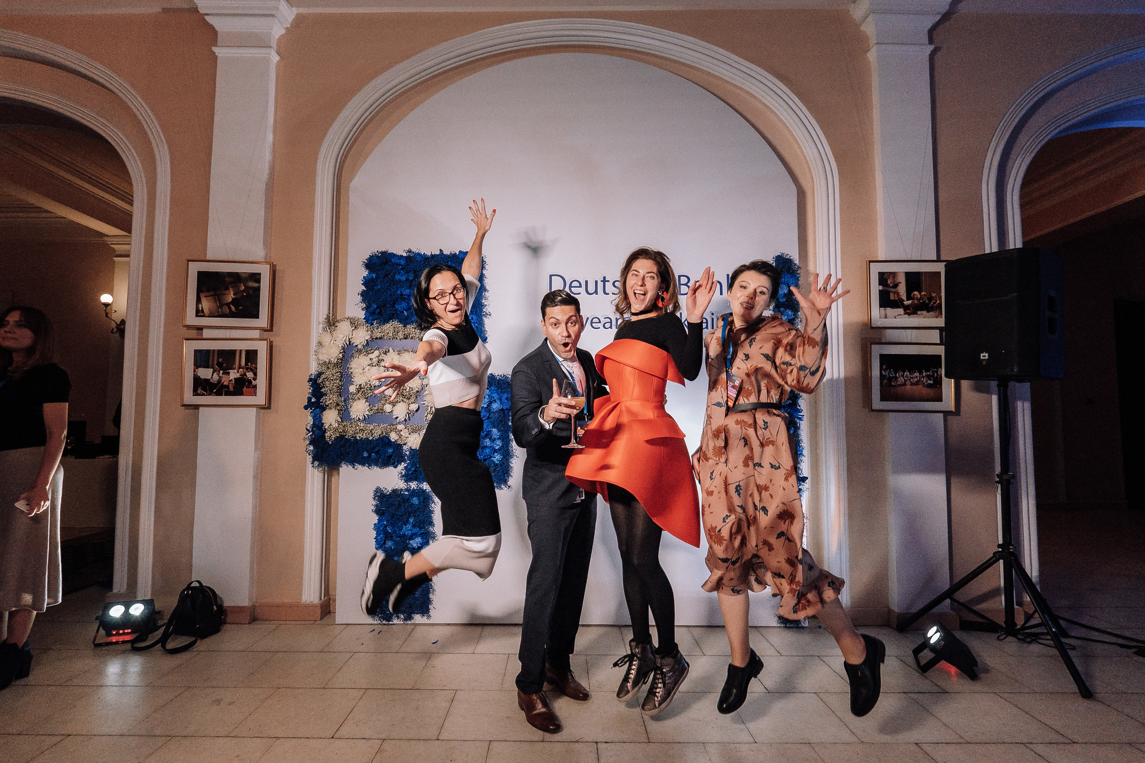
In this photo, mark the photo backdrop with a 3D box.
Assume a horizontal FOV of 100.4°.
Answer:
[{"bbox_3d":[0.005,-0.315,2.893,2.750,3.478,0.060,0,-3,0],"label":"photo backdrop"}]

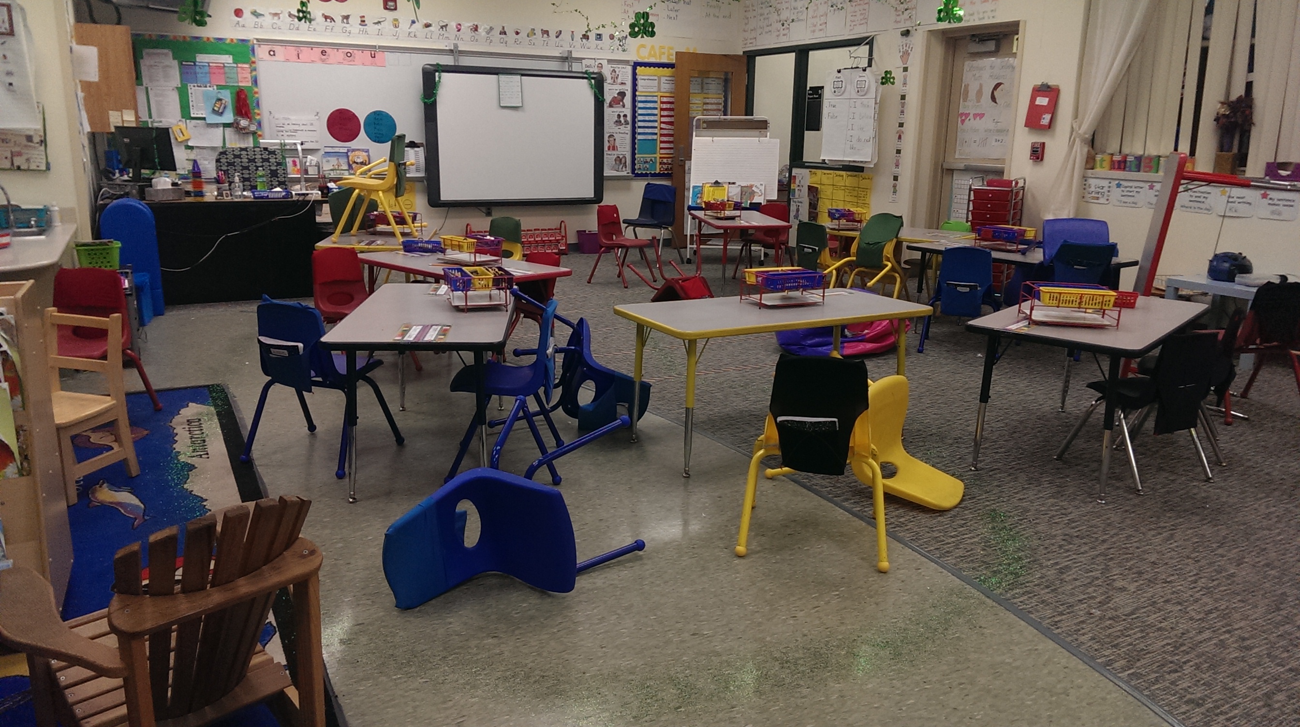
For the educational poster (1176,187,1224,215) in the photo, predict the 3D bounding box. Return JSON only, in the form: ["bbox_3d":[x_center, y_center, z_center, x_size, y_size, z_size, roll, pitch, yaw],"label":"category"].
[{"bbox_3d":[3.758,-1.133,6.643,0.010,0.205,0.250,-6,16,-27],"label":"educational poster"}]

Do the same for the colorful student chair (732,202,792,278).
[{"bbox_3d":[1.028,-1.071,8.479,0.460,0.650,0.430,8,16,25],"label":"colorful student chair"}]

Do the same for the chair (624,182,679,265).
[{"bbox_3d":[0.012,-1.326,9.207,0.480,0.755,0.490,12,18,39],"label":"chair"}]

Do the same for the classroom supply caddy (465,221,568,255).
[{"bbox_3d":[-1.345,-1.237,9.673,1.030,0.360,0.210,-6,16,-27],"label":"classroom supply caddy"}]

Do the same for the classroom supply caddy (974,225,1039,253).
[{"bbox_3d":[2.198,-0.775,5.977,0.220,0.136,0.340,-8,16,-32],"label":"classroom supply caddy"}]

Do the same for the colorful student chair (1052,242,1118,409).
[{"bbox_3d":[2.426,-0.345,5.463,0.430,0.670,0.450,13,18,41],"label":"colorful student chair"}]

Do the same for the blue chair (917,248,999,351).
[{"bbox_3d":[1.867,-0.403,5.791,0.440,0.630,0.440,6,15,20],"label":"blue chair"}]

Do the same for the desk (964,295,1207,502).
[{"bbox_3d":[1.856,0.086,4.096,0.625,0.588,1.225,12,17,38],"label":"desk"}]

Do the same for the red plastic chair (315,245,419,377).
[{"bbox_3d":[-1.555,-0.273,5.168,0.450,0.645,0.450,13,18,39],"label":"red plastic chair"}]

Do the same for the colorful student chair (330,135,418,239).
[{"bbox_3d":[-1.683,-1.075,5.900,0.440,0.635,0.420,2,14,4],"label":"colorful student chair"}]

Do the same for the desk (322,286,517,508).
[{"bbox_3d":[-0.870,0.067,3.940,0.615,0.588,1.225,0,14,-6],"label":"desk"}]

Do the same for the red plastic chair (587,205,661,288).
[{"bbox_3d":[-0.226,-1.028,8.332,0.440,0.645,0.450,11,17,35],"label":"red plastic chair"}]

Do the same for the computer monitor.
[{"bbox_3d":[-3.625,-1.499,6.962,0.500,0.400,0.190,6,15,19],"label":"computer monitor"}]

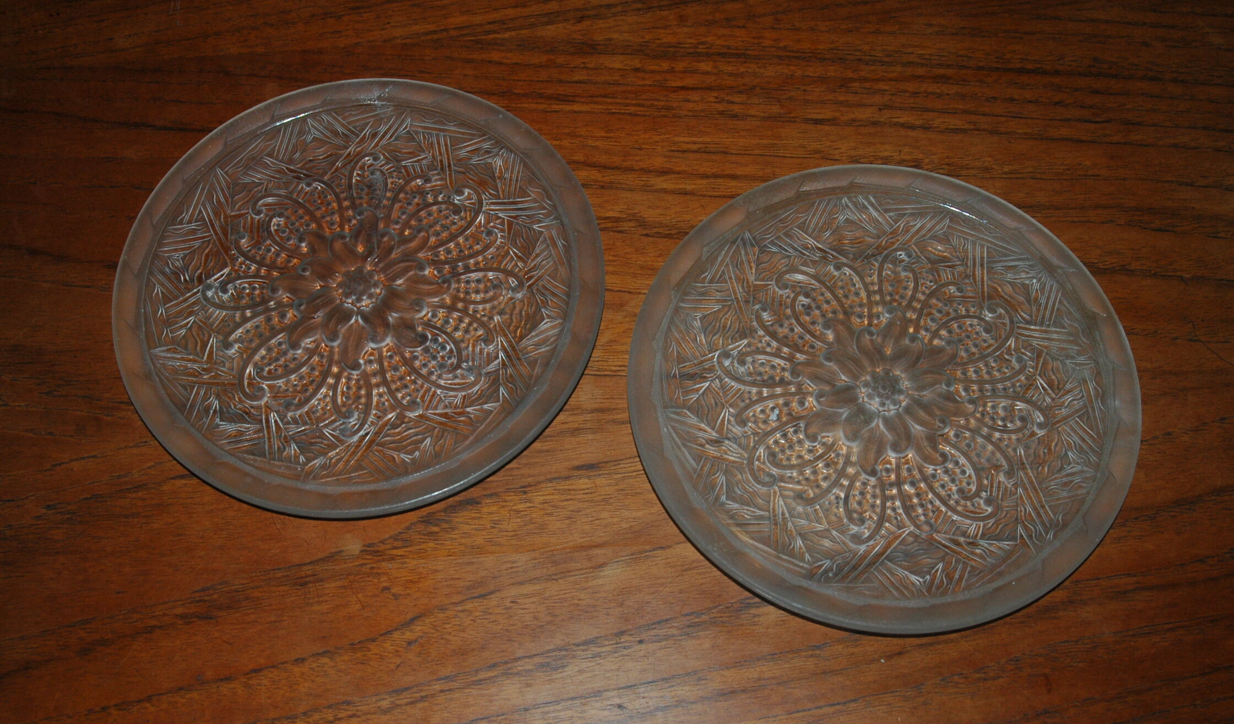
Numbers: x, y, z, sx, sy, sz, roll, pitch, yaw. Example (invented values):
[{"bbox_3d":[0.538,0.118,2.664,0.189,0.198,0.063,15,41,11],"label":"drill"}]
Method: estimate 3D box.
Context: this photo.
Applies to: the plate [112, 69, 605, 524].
[{"bbox_3d":[-0.146,-0.041,0.826,0.280,0.025,0.280,0,66,1],"label":"plate"}]

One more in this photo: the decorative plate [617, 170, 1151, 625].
[{"bbox_3d":[0.146,0.015,0.798,0.280,0.025,0.280,0,66,1],"label":"decorative plate"}]

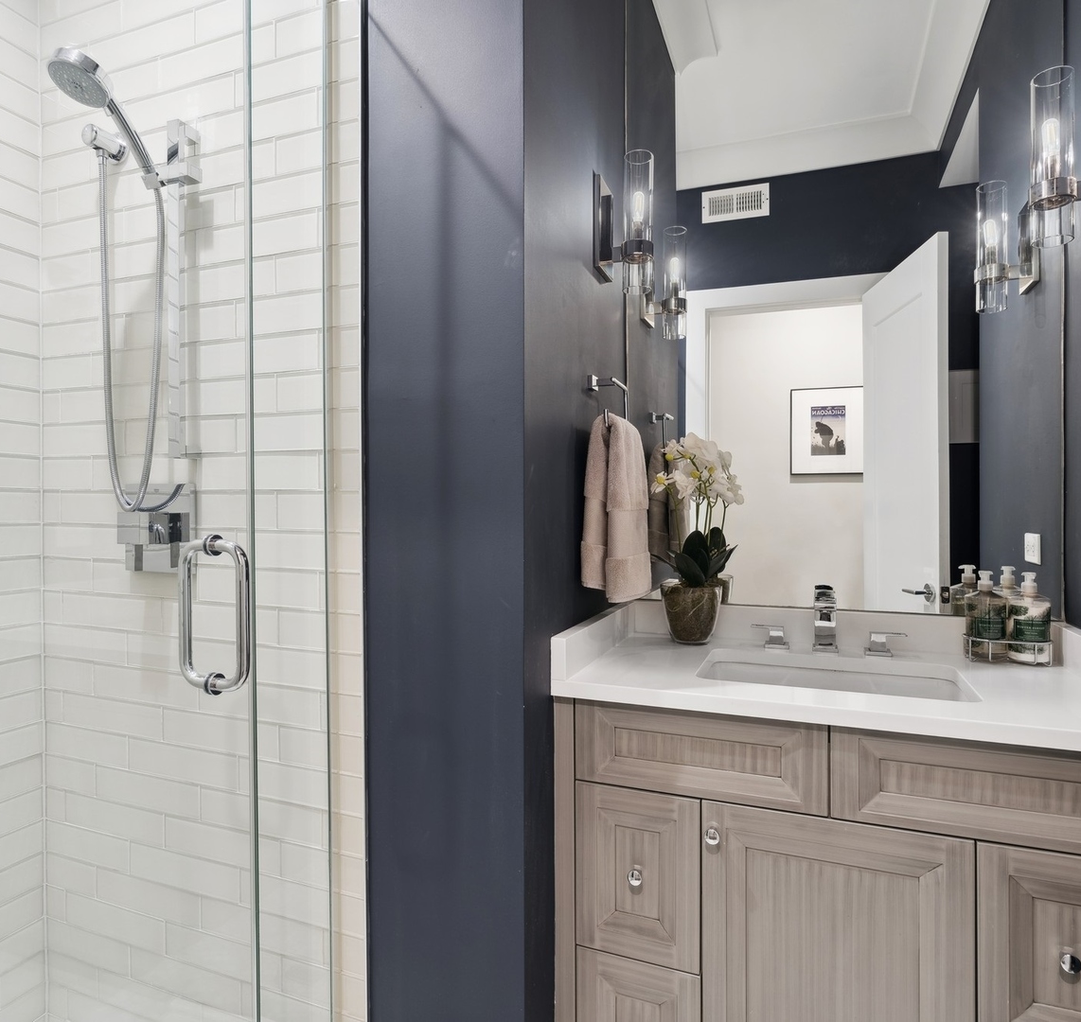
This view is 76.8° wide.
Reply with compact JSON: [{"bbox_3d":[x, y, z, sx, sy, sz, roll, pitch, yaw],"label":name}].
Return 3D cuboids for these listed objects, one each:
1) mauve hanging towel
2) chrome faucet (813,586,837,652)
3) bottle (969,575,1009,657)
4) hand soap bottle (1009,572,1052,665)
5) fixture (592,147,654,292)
[{"bbox_3d":[0.163,-0.018,1.458,0.116,0.400,0.220,0,0,21],"label":"mauve hanging towel"},{"bbox_3d":[0.619,0.232,1.476,0.050,0.161,0.152,0,0,21],"label":"chrome faucet"},{"bbox_3d":[0.929,0.219,1.419,0.075,0.184,0.066,0,0,32],"label":"bottle"},{"bbox_3d":[1.001,0.219,1.395,0.075,0.184,0.066,0,0,23],"label":"hand soap bottle"},{"bbox_3d":[0.197,-0.647,1.539,0.127,0.307,0.104,0,0,21],"label":"fixture"}]

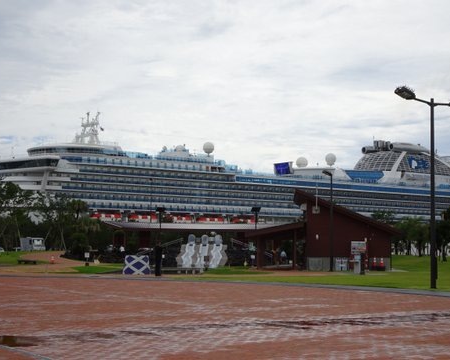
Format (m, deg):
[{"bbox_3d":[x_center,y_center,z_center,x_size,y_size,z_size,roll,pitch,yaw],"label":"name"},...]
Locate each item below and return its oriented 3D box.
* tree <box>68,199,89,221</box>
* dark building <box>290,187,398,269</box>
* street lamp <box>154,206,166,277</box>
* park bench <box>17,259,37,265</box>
[{"bbox_3d":[-15.371,5.060,87.000,2.400,6.100,2.400,1,-4,0],"label":"tree"},{"bbox_3d":[8.120,3.453,56.300,6.800,5.300,7.000,1,-4,3],"label":"dark building"},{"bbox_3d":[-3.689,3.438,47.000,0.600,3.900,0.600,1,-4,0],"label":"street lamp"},{"bbox_3d":[-14.718,6.090,62.000,1.500,0.430,0.450,1,-4,-6],"label":"park bench"}]

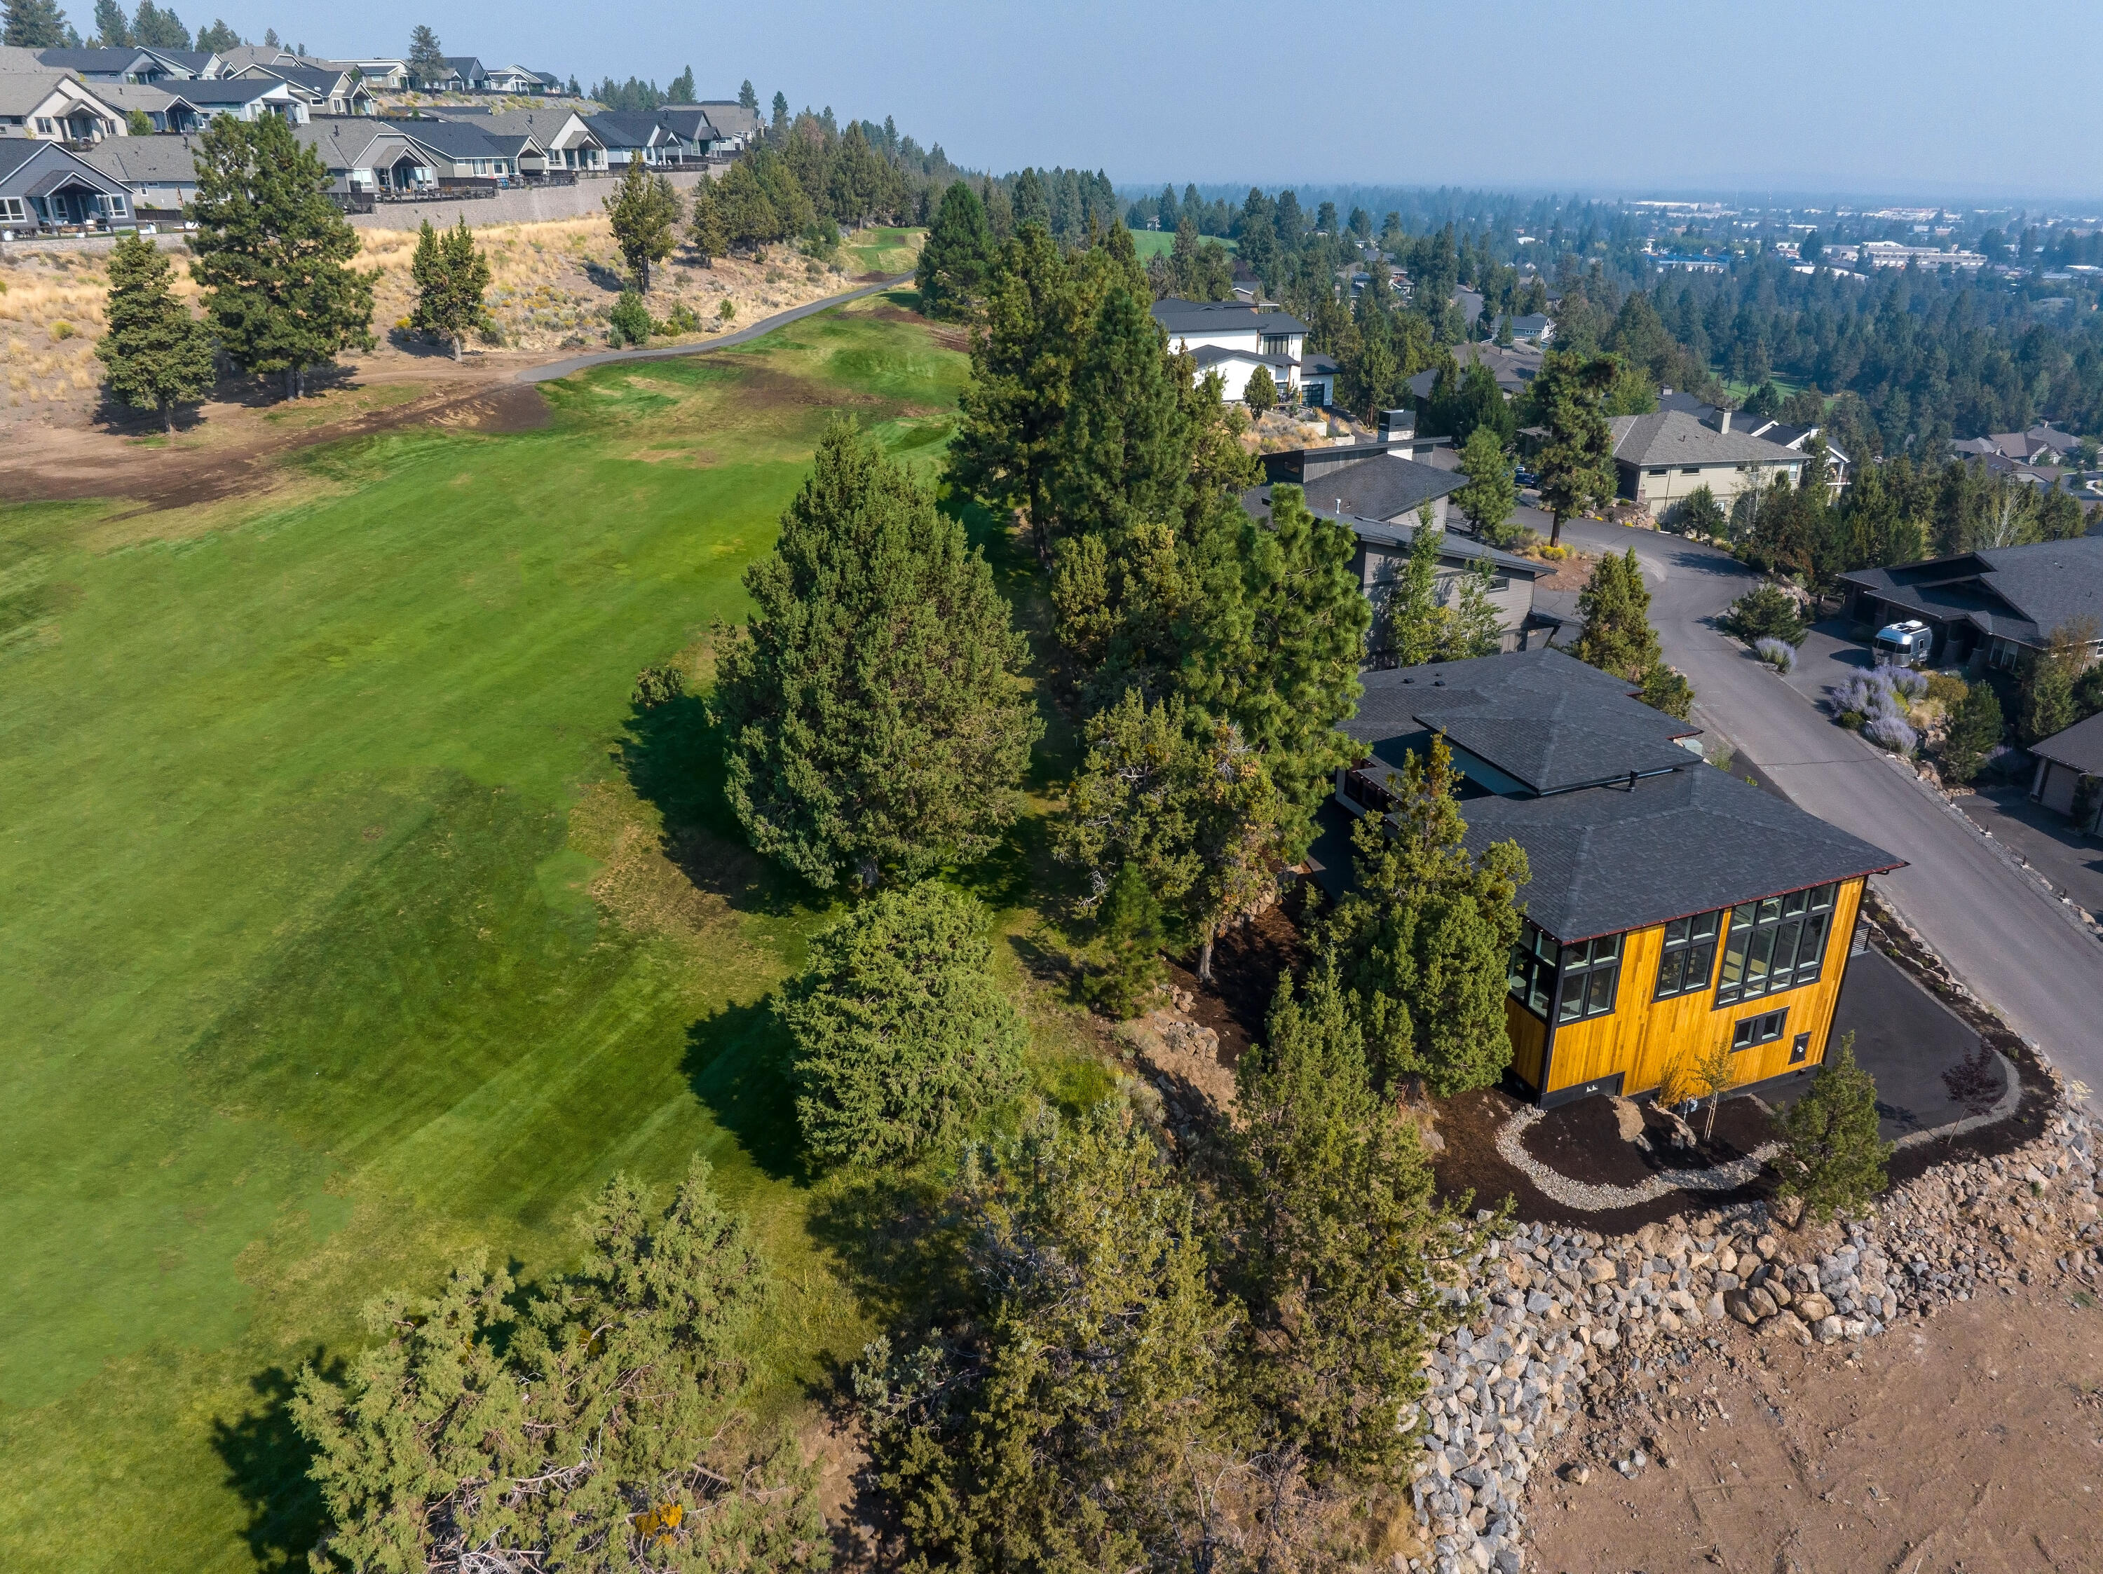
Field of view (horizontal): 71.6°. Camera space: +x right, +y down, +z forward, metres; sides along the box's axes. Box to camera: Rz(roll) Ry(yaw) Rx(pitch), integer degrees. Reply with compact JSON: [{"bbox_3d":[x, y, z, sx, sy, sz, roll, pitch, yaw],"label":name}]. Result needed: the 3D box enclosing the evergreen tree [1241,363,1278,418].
[{"bbox_3d":[19.450,-37.087,136.521,3.300,4.950,3.300,0,23,0],"label":"evergreen tree"}]

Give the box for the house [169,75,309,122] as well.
[{"bbox_3d":[-110.200,-91.121,194.742,16.000,5.300,15.000,2,23,6],"label":"house"}]

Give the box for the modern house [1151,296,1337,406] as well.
[{"bbox_3d":[19.044,-44.348,148.323,18.000,9.300,13.000,-2,23,-6],"label":"modern house"}]

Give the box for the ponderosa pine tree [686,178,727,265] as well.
[{"bbox_3d":[-34.415,-57.138,147.405,3.900,8.300,3.900,-4,23,-9],"label":"ponderosa pine tree"}]

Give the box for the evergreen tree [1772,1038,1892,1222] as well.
[{"bbox_3d":[23.120,10.260,43.260,3.120,6.660,3.120,14,26,30],"label":"evergreen tree"}]

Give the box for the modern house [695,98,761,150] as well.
[{"bbox_3d":[-55.555,-106.330,234.191,14.000,7.000,14.000,4,23,9],"label":"modern house"}]

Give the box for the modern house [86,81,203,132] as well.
[{"bbox_3d":[-108.550,-80.690,173.000,13.500,5.800,12.500,4,23,11],"label":"modern house"}]

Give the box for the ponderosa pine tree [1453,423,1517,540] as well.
[{"bbox_3d":[38.561,-27.016,128.438,5.510,9.950,5.510,0,22,0],"label":"ponderosa pine tree"}]

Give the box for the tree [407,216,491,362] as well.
[{"bbox_3d":[-47.520,-39.170,114.720,6.600,10.790,6.600,-9,24,-20],"label":"tree"}]

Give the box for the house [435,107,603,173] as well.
[{"bbox_3d":[-65.943,-79.076,177.743,17.500,6.900,14.500,4,23,9],"label":"house"}]

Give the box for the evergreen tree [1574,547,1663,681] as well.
[{"bbox_3d":[34.724,-10.178,88.329,5.210,8.950,5.210,0,22,0],"label":"evergreen tree"}]

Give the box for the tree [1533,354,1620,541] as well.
[{"bbox_3d":[40.120,-25.870,111.590,6.670,14.780,6.670,8,24,18],"label":"tree"}]

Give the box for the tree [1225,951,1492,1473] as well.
[{"bbox_3d":[7.167,10.167,37.043,5.600,12.700,5.600,-5,23,-12],"label":"tree"}]

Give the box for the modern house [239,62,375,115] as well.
[{"bbox_3d":[-115.854,-106.546,222.268,18.500,7.100,12.500,4,23,9],"label":"modern house"}]

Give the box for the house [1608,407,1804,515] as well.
[{"bbox_3d":[60.805,-32.191,143.904,18.700,9.000,18.800,-5,23,-13],"label":"house"}]

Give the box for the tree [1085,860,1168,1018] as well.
[{"bbox_3d":[2.330,4.780,45.770,2.580,5.480,2.580,1,22,3],"label":"tree"}]

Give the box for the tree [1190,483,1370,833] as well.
[{"bbox_3d":[8.430,-3.730,53.560,6.580,14.880,6.580,4,23,9],"label":"tree"}]

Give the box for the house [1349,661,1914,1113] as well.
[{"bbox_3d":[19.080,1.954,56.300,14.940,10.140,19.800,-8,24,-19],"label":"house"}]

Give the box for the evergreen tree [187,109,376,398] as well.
[{"bbox_3d":[-50.470,-34.280,94.840,11.760,17.500,11.760,-11,25,-24],"label":"evergreen tree"}]

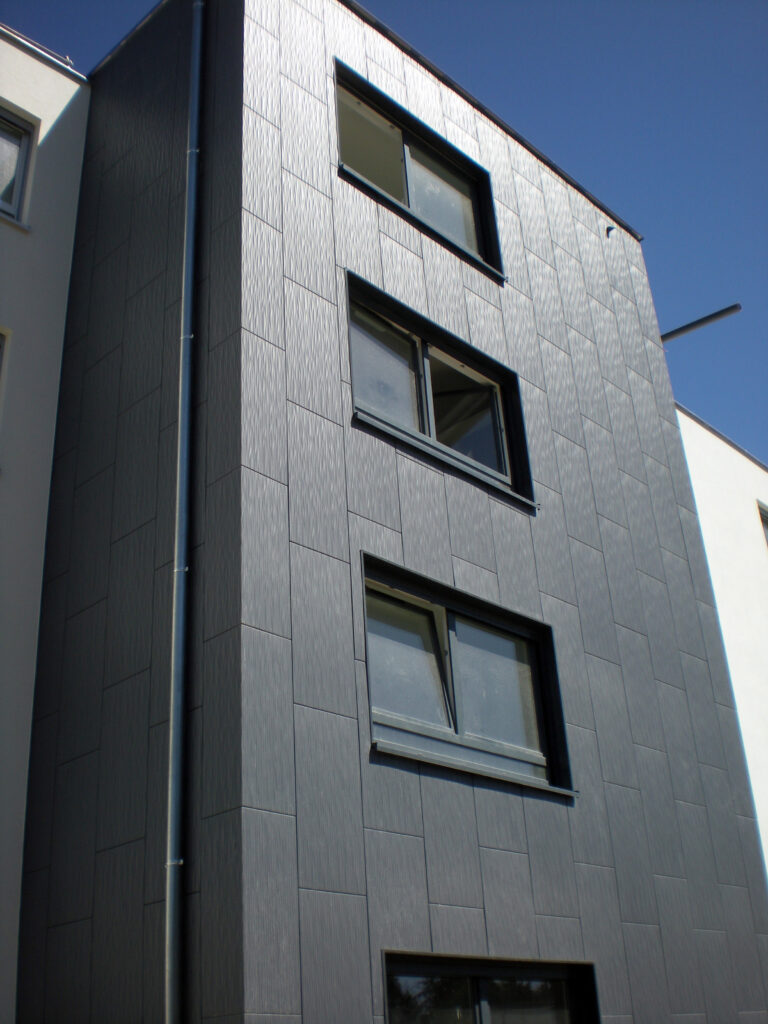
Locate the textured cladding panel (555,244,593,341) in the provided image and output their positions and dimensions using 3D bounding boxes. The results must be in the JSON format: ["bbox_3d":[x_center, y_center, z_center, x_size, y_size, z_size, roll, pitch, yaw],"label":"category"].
[{"bbox_3d":[2.234,-2.581,13.247,0.020,1.214,0.602,-27,-35,37],"label":"textured cladding panel"}]

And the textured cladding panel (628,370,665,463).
[{"bbox_3d":[3.149,-1.130,13.369,0.020,1.205,0.600,-27,-35,37],"label":"textured cladding panel"}]

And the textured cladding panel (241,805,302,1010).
[{"bbox_3d":[-0.692,2.415,6.838,0.020,1.181,0.443,-27,-35,37],"label":"textured cladding panel"}]

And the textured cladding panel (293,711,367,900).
[{"bbox_3d":[-0.365,1.916,7.441,0.020,1.205,0.600,-27,-35,37],"label":"textured cladding panel"}]

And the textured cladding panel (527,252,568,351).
[{"bbox_3d":[1.832,-2.356,12.545,0.020,1.205,0.600,-27,-35,37],"label":"textured cladding panel"}]

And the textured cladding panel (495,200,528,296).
[{"bbox_3d":[1.422,-2.923,12.398,0.020,1.205,0.485,-27,-35,37],"label":"textured cladding panel"}]

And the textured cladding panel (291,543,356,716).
[{"bbox_3d":[-0.440,0.850,8.056,0.020,1.214,0.602,-27,-35,37],"label":"textured cladding panel"}]

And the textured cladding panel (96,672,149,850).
[{"bbox_3d":[-1.852,1.774,8.043,0.612,1.200,0.020,-26,-34,37],"label":"textured cladding panel"}]

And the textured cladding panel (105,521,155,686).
[{"bbox_3d":[-1.924,0.696,8.570,0.605,1.206,0.030,-26,-35,37],"label":"textured cladding panel"}]

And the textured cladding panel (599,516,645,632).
[{"bbox_3d":[2.440,0.649,11.485,0.020,1.205,0.600,-27,-35,37],"label":"textured cladding panel"}]

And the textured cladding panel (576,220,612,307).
[{"bbox_3d":[2.612,-3.062,13.990,0.020,1.214,0.602,-27,-35,37],"label":"textured cladding panel"}]

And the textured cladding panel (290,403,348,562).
[{"bbox_3d":[-0.505,-0.233,8.546,0.020,1.205,0.600,-27,-35,37],"label":"textured cladding panel"}]

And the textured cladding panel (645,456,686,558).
[{"bbox_3d":[3.219,-0.056,12.816,0.020,1.205,0.600,-27,-35,37],"label":"textured cladding panel"}]

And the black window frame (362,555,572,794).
[{"bbox_3d":[0.632,1.387,9.196,0.250,1.518,2.444,-26,-35,37],"label":"black window frame"}]

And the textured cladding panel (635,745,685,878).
[{"bbox_3d":[2.560,2.790,10.480,0.030,1.206,0.605,-26,-35,37],"label":"textured cladding panel"}]

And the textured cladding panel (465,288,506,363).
[{"bbox_3d":[1.036,-1.887,11.422,0.020,0.685,0.601,-27,-35,37],"label":"textured cladding panel"}]

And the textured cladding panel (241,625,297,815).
[{"bbox_3d":[-0.761,1.351,7.310,0.020,1.205,0.444,-27,-35,37],"label":"textured cladding panel"}]

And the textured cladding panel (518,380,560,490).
[{"bbox_3d":[1.562,-0.775,11.293,0.020,1.205,0.485,-27,-35,37],"label":"textured cladding panel"}]

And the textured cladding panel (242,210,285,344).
[{"bbox_3d":[-0.967,-1.852,9.007,0.020,1.200,0.441,-26,-34,37],"label":"textured cladding panel"}]

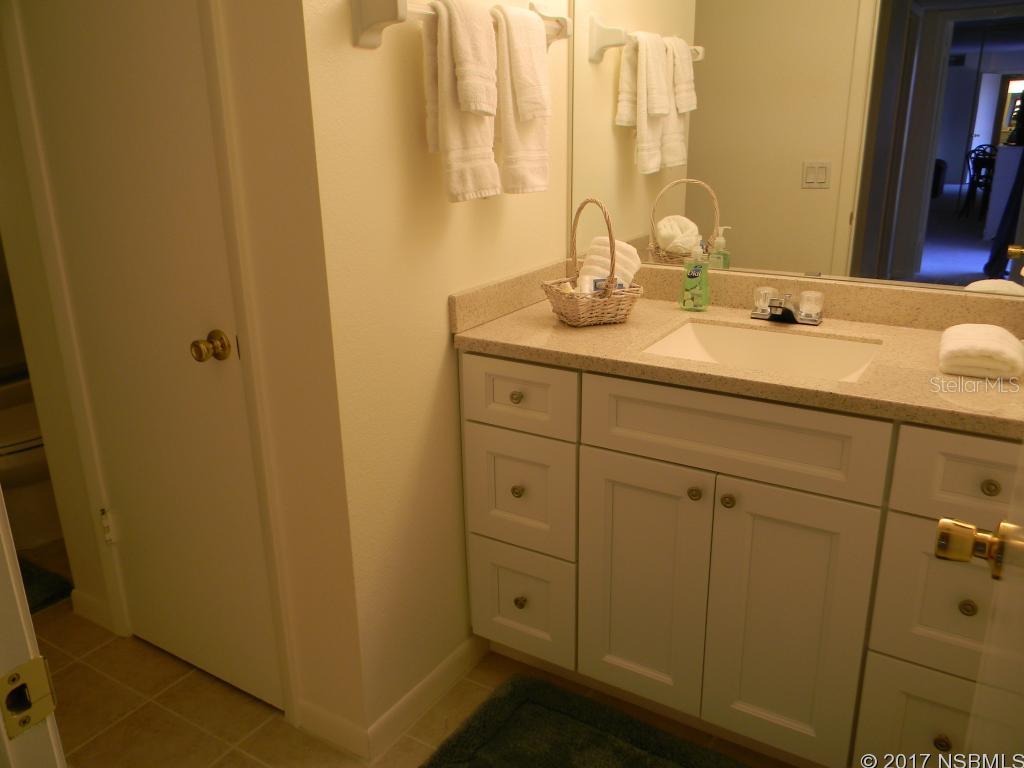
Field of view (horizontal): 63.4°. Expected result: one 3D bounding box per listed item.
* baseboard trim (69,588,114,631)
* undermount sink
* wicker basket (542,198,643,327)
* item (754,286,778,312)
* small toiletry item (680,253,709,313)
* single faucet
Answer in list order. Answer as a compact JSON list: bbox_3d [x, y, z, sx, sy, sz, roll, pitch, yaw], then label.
[{"bbox_3d":[-1.175,0.634,2.331,0.195,0.084,0.015,10,21,31],"label":"baseboard trim"},{"bbox_3d":[0.528,0.000,1.762,0.440,0.150,0.330,10,21,31],"label":"undermount sink"},{"bbox_3d":[0.186,-0.287,1.934,0.175,0.282,0.195,-8,19,-20],"label":"wicker basket"},{"bbox_3d":[0.601,-0.200,1.958,0.055,0.060,0.055,10,21,31],"label":"item"},{"bbox_3d":[0.452,-0.266,2.043,0.080,0.166,0.053,10,21,31],"label":"small toiletry item"},{"bbox_3d":[0.622,-0.175,1.899,0.158,0.076,0.138,10,21,31],"label":"single faucet"}]

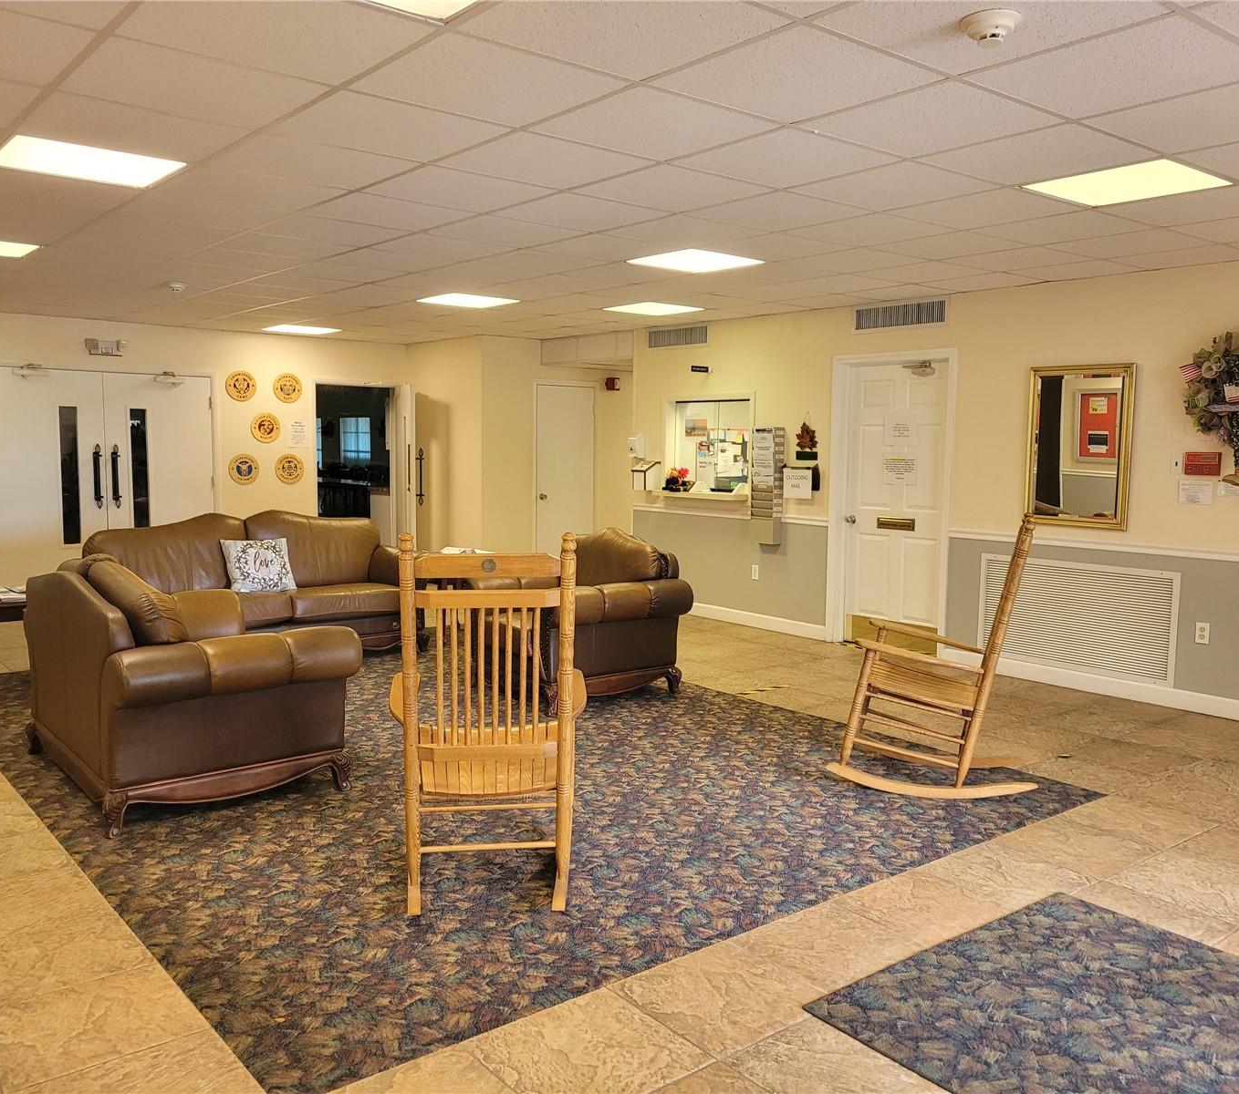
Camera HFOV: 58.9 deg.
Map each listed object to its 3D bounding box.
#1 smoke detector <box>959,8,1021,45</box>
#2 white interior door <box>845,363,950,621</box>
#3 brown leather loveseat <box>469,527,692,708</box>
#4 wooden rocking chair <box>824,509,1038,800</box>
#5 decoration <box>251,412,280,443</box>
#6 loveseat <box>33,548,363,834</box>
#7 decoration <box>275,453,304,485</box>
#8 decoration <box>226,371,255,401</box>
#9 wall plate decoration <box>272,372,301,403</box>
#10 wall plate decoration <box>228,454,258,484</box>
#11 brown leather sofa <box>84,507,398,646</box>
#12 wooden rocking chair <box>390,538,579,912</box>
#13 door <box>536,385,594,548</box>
[{"bbox_3d":[0.874,-1.212,2.578,0.139,0.053,0.139,1,5,0],"label":"smoke detector"},{"bbox_3d":[1.973,-0.272,7.725,0.050,2.040,0.824,-3,7,-38],"label":"white interior door"},{"bbox_3d":[-0.249,0.373,6.308,0.980,0.944,0.970,-4,7,-39],"label":"brown leather loveseat"},{"bbox_3d":[1.347,0.430,4.661,0.848,1.180,0.646,3,6,19],"label":"wooden rocking chair"},{"bbox_3d":[-3.429,-1.149,10.632,0.293,0.293,0.025,-4,7,-40],"label":"decoration"},{"bbox_3d":[-1.872,0.498,4.710,0.985,0.955,1.578,-3,7,-38],"label":"loveseat"},{"bbox_3d":[-3.253,-0.765,10.821,0.293,0.293,0.025,-4,7,-40],"label":"decoration"},{"bbox_3d":[-3.603,-1.529,10.447,0.293,0.293,0.025,-4,7,-40],"label":"decoration"},{"bbox_3d":[-3.246,-1.554,10.743,0.293,0.293,0.025,-4,7,-40],"label":"wall plate decoration"},{"bbox_3d":[-3.589,-0.742,10.487,0.296,0.296,0.030,-3,7,-38],"label":"wall plate decoration"},{"bbox_3d":[-2.379,0.257,7.221,2.081,0.939,1.000,-4,7,-39],"label":"brown leather sofa"},{"bbox_3d":[-0.426,0.512,3.608,0.623,1.176,0.844,0,5,-5],"label":"wooden rocking chair"},{"bbox_3d":[-0.572,-0.636,11.203,0.774,2.030,0.050,-3,7,-38],"label":"door"}]

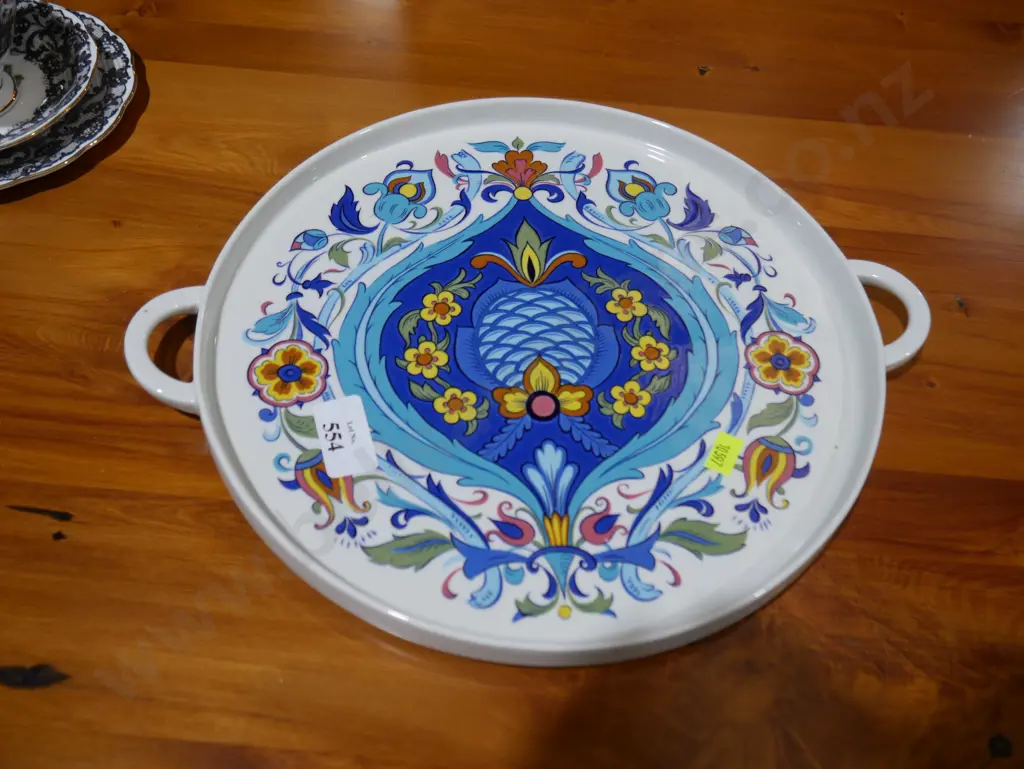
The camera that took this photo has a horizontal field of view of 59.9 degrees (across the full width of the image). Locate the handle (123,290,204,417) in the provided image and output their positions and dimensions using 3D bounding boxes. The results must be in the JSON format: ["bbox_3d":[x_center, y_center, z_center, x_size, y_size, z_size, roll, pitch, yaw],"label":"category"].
[{"bbox_3d":[-0.158,-0.018,0.405,0.035,0.014,0.069,-4,56,-6],"label":"handle"}]

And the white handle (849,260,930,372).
[{"bbox_3d":[0.187,-0.037,0.440,0.035,0.014,0.069,-3,56,-5],"label":"white handle"}]

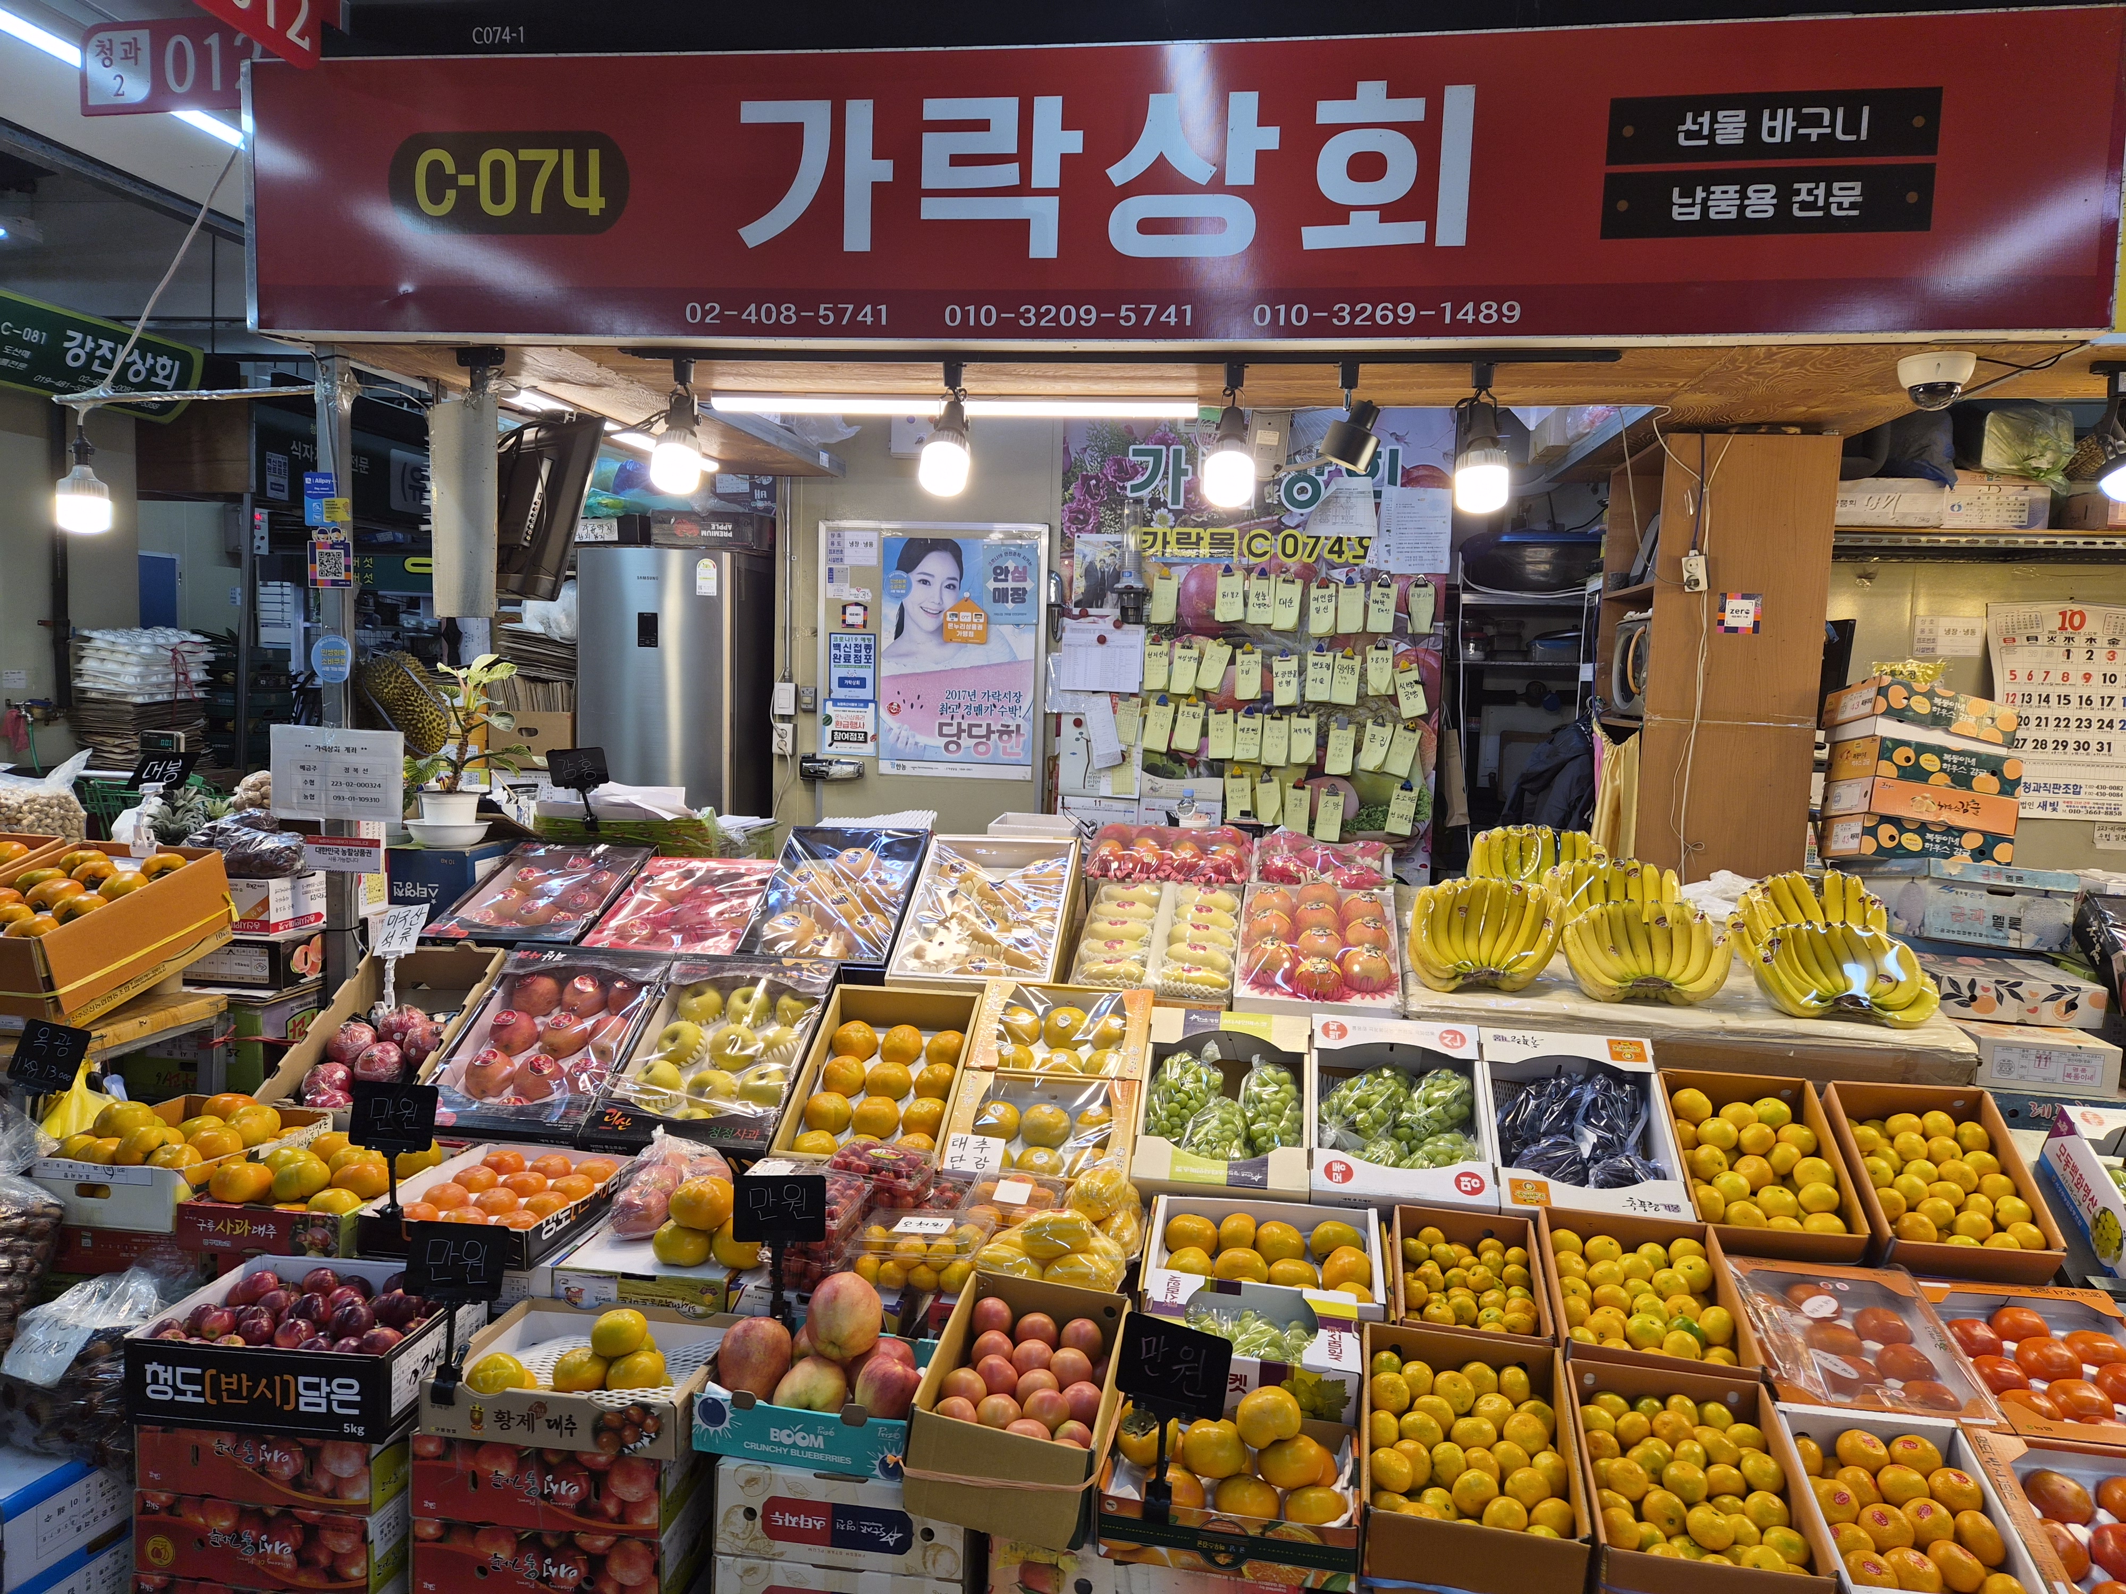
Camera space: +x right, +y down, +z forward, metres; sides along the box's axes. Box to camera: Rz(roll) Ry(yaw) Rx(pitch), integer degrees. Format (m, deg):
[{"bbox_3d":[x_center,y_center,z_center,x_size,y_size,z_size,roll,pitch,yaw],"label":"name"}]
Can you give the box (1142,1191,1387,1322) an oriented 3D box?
[{"bbox_3d":[0.307,0.731,2.156,0.345,0.100,0.235,2,17,7],"label":"box"}]

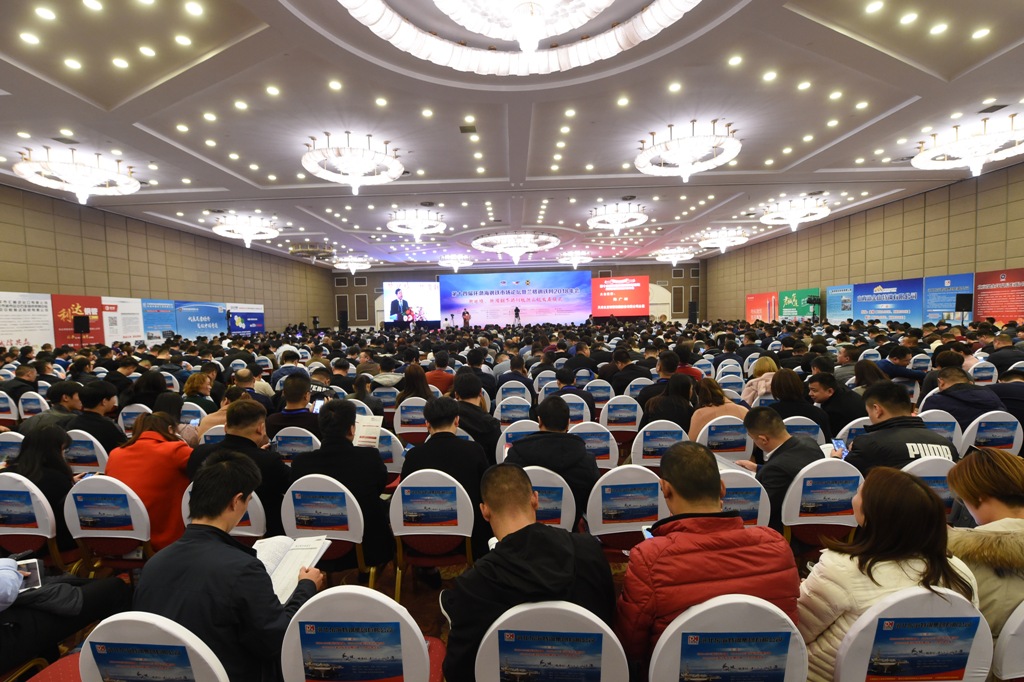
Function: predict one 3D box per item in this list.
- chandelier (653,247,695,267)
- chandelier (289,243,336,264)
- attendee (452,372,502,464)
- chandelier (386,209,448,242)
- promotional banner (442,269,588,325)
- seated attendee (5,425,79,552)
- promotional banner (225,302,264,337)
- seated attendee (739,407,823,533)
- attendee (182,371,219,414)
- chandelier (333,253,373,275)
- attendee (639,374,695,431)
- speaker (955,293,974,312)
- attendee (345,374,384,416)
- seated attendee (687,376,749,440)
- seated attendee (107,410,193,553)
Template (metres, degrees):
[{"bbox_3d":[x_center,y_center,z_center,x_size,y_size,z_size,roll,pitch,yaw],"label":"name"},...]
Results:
[{"bbox_3d":[12.560,-6.367,35.279,2.930,1.200,2.930,-1,3,0],"label":"chandelier"},{"bbox_3d":[-12.403,-5.419,28.340,2.900,1.200,2.900,-1,3,0],"label":"chandelier"},{"bbox_3d":[-0.358,0.894,3.886,0.540,1.290,0.800,-1,3,0],"label":"attendee"},{"bbox_3d":[-4.536,-5.292,21.638,2.880,1.200,2.880,-1,3,0],"label":"chandelier"},{"bbox_3d":[0.367,-3.471,39.373,13.200,4.800,0.150,-2,3,0],"label":"promotional banner"},{"bbox_3d":[-2.712,1.074,2.855,0.520,1.190,0.750,-1,3,15],"label":"seated attendee"},{"bbox_3d":[-16.347,-0.772,28.130,0.100,3.000,3.900,-2,3,0],"label":"promotional banner"},{"bbox_3d":[1.547,0.958,2.835,0.540,1.170,0.820,-2,3,-20],"label":"seated attendee"},{"bbox_3d":[-3.393,0.946,5.187,0.470,1.225,0.730,-1,3,18],"label":"attendee"},{"bbox_3d":[-12.469,-5.766,35.625,2.930,1.200,2.930,-1,3,0],"label":"chandelier"},{"bbox_3d":[1.209,0.881,3.839,0.470,1.243,0.730,-1,3,3],"label":"attendee"},{"bbox_3d":[14.624,-1.226,14.715,0.390,0.570,0.360,1,4,41],"label":"speaker"},{"bbox_3d":[-1.571,0.925,5.014,0.480,1.180,0.750,-1,3,6],"label":"attendee"},{"bbox_3d":[1.689,0.886,3.897,0.490,1.200,0.730,-2,3,-2],"label":"seated attendee"},{"bbox_3d":[-2.163,1.044,2.850,0.540,1.220,0.750,-1,3,8],"label":"seated attendee"}]

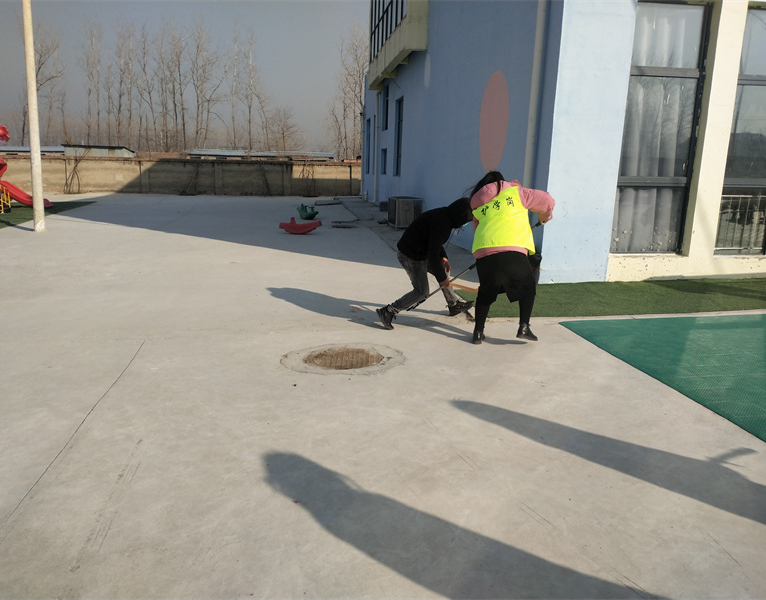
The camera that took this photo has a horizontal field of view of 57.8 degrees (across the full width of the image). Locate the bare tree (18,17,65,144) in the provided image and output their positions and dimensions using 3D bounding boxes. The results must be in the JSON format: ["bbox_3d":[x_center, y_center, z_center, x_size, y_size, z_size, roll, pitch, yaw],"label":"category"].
[{"bbox_3d":[-27.518,-16.651,56.674,3.924,12.315,3.924,-3,12,-25],"label":"bare tree"}]

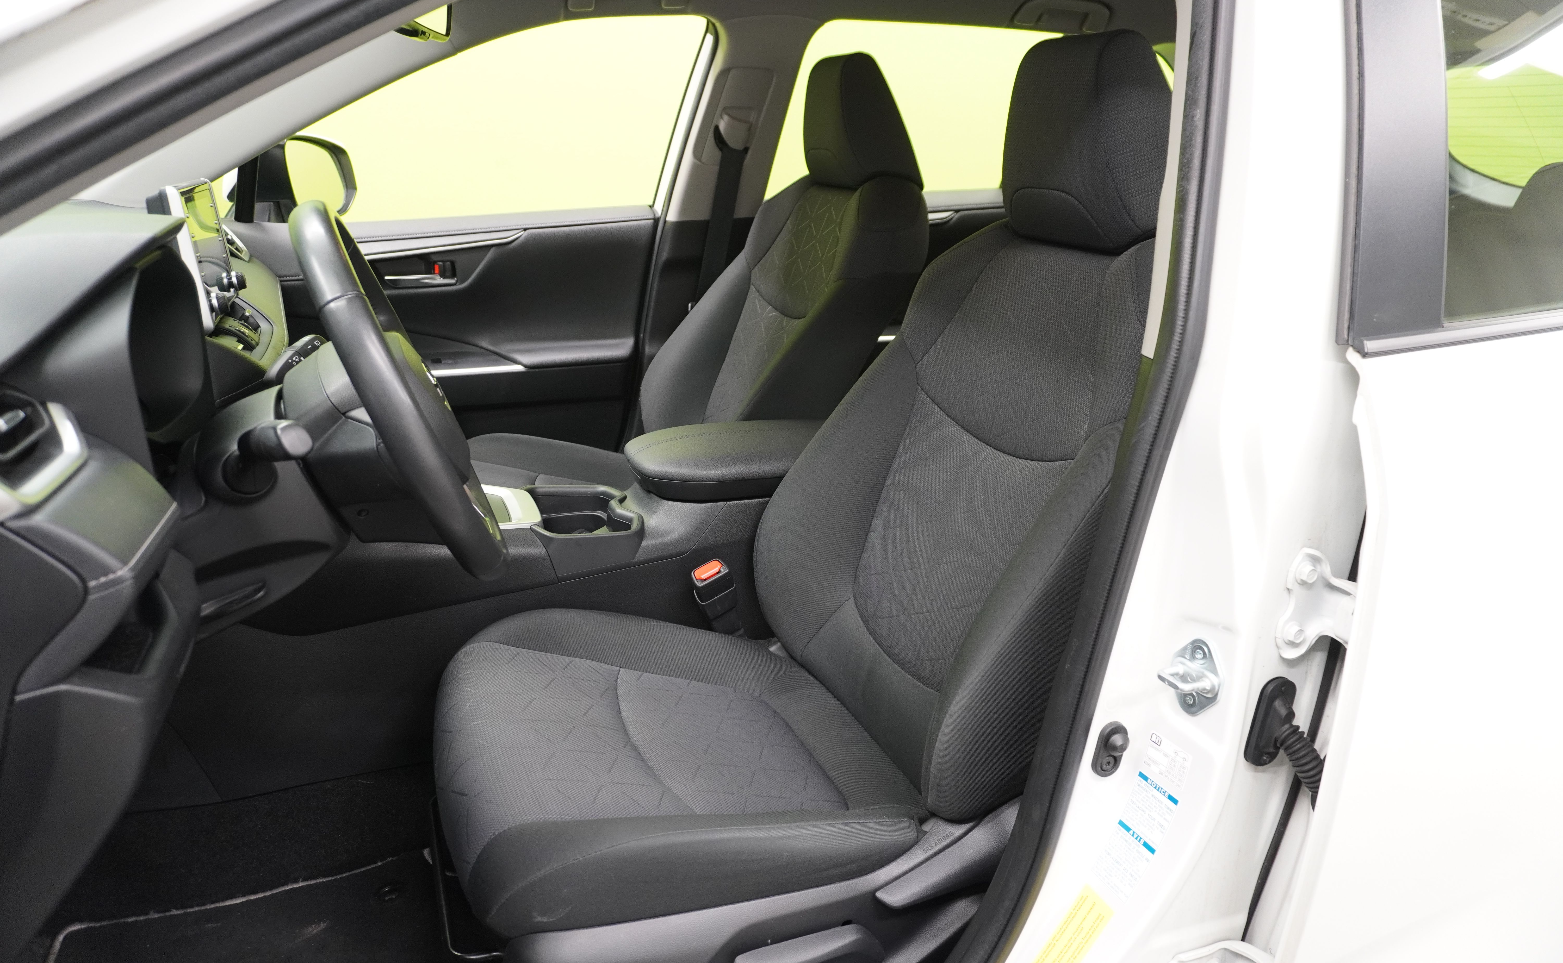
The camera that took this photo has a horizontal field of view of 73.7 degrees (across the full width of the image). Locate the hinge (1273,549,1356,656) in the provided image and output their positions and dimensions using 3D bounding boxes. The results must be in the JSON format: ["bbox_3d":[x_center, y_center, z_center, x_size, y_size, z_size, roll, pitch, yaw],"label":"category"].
[{"bbox_3d":[0.398,0.087,0.772,0.072,0.088,0.040,-7,22,-17],"label":"hinge"}]

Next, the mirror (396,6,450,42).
[{"bbox_3d":[-0.417,-0.543,1.173,0.045,0.075,0.250,4,21,-3],"label":"mirror"}]

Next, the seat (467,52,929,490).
[{"bbox_3d":[-0.199,-0.216,1.791,0.860,0.990,0.540,-7,22,-17],"label":"seat"}]

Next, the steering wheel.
[{"bbox_3d":[-0.358,-0.075,0.972,0.090,0.380,0.380,-27,27,-9],"label":"steering wheel"}]

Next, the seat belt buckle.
[{"bbox_3d":[-0.082,0.154,1.451,0.048,0.085,0.028,-29,27,-7],"label":"seat belt buckle"}]

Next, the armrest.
[{"bbox_3d":[-0.050,-0.034,1.510,0.350,0.062,0.200,-7,22,-17],"label":"armrest"}]

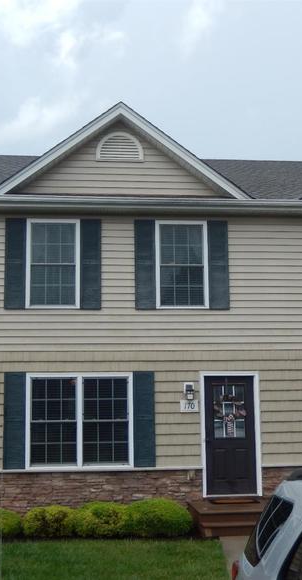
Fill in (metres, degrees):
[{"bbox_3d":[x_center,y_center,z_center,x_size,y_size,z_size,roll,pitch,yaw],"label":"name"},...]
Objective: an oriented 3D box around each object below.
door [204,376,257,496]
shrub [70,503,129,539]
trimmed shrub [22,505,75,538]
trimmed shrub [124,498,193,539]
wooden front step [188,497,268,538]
[{"bbox_3d":[1.394,2.535,12.518,0.890,2.040,0.060,0,-9,-6],"label":"door"},{"bbox_3d":[-0.778,3.529,11.117,0.890,0.435,0.880,0,-9,-6],"label":"shrub"},{"bbox_3d":[-1.575,3.548,11.097,0.820,0.405,0.780,0,-9,-6],"label":"trimmed shrub"},{"bbox_3d":[0.110,3.507,11.188,1.070,0.485,0.980,0,-9,-6],"label":"trimmed shrub"},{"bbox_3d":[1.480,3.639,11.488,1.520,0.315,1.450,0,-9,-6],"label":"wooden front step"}]

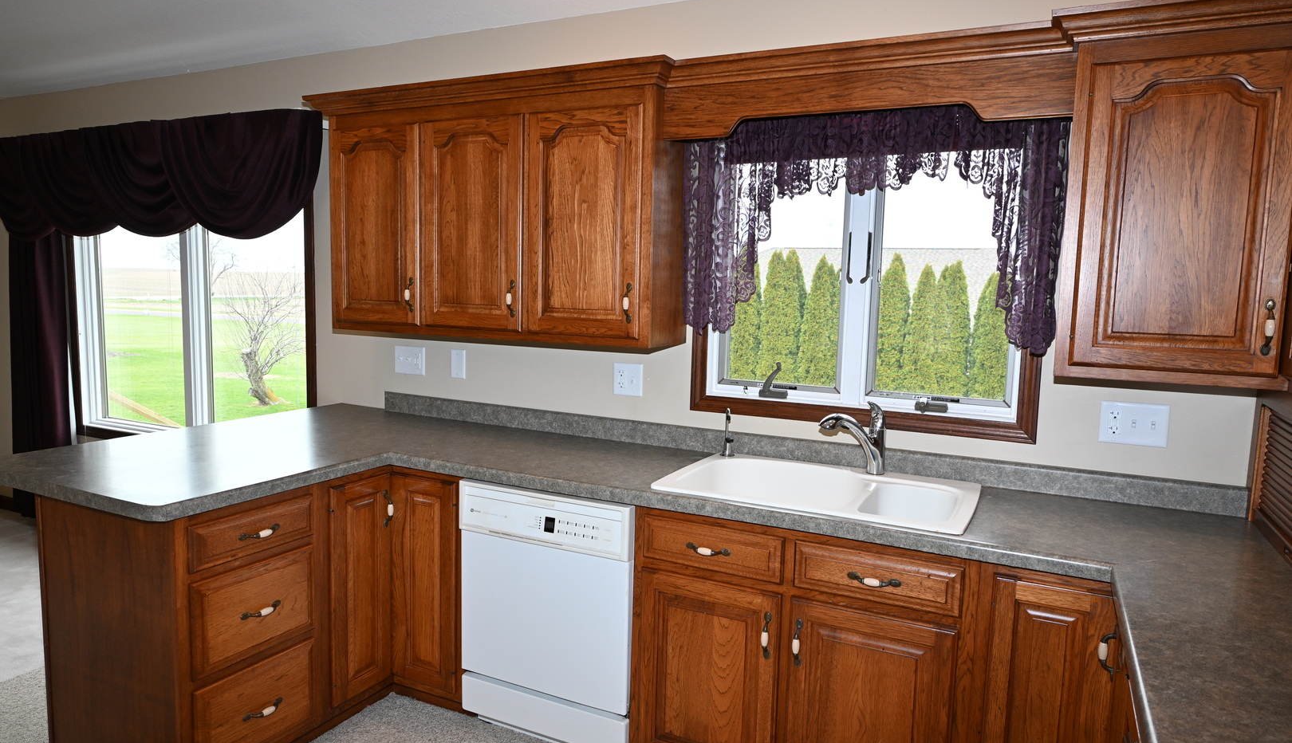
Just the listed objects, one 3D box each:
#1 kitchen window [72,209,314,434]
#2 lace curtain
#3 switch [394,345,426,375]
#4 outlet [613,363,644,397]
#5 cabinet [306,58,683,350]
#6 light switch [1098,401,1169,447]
[{"bbox_3d":[-2.284,-0.292,4.110,1.877,1.457,0.100,4,7,27],"label":"kitchen window"},{"bbox_3d":[0.622,-0.442,2.482,1.135,0.728,0.080,4,7,27],"label":"lace curtain"},{"bbox_3d":[-0.982,-0.044,3.431,0.164,0.115,0.012,4,7,27],"label":"switch"},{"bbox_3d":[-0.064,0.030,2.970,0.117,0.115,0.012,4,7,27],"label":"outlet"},{"bbox_3d":[-0.546,-0.564,2.965,1.510,0.874,0.348,4,7,27],"label":"cabinet"},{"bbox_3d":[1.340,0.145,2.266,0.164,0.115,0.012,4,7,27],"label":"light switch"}]

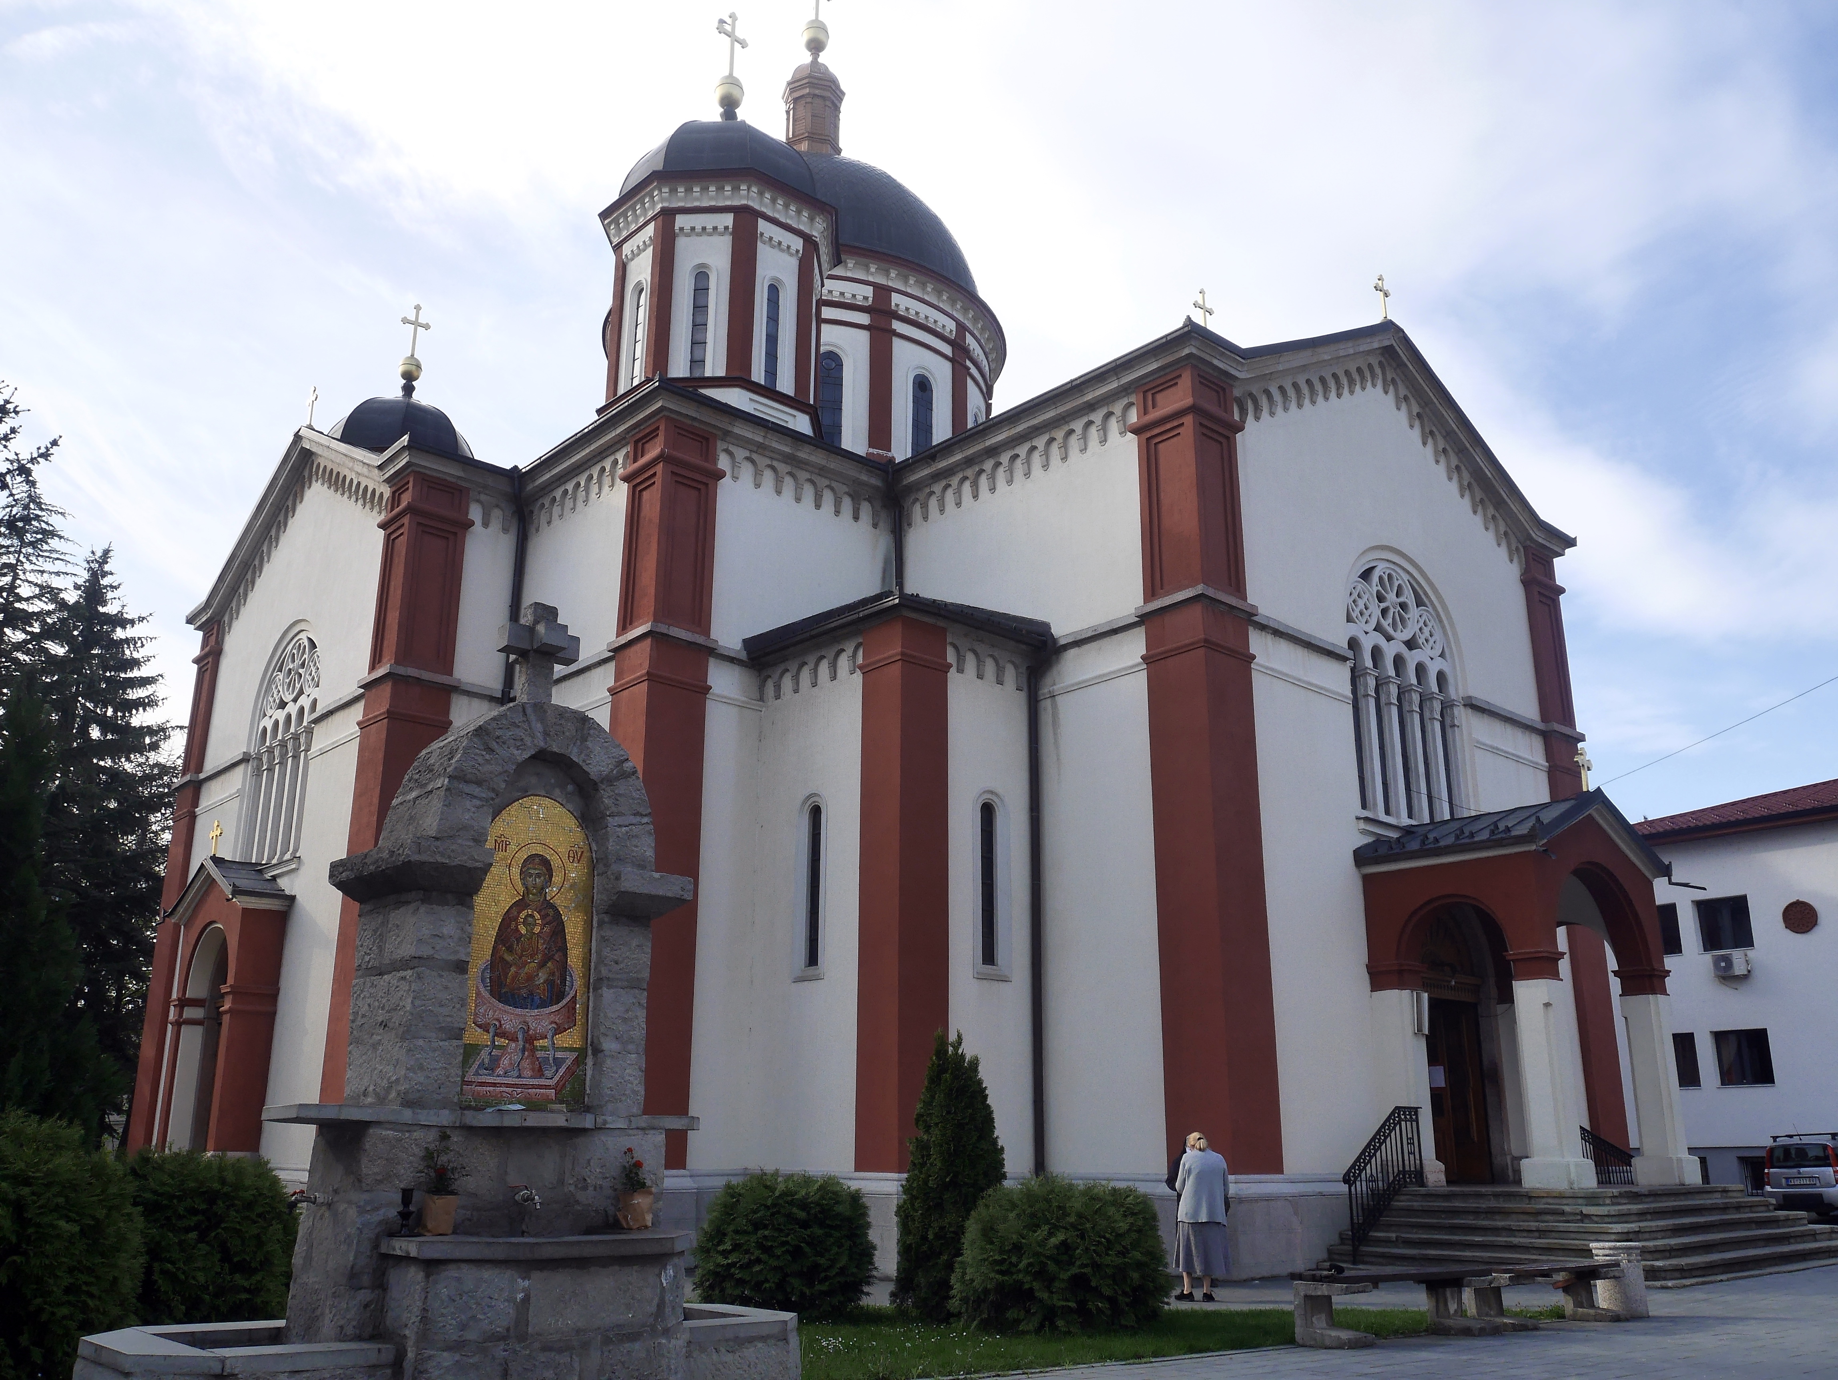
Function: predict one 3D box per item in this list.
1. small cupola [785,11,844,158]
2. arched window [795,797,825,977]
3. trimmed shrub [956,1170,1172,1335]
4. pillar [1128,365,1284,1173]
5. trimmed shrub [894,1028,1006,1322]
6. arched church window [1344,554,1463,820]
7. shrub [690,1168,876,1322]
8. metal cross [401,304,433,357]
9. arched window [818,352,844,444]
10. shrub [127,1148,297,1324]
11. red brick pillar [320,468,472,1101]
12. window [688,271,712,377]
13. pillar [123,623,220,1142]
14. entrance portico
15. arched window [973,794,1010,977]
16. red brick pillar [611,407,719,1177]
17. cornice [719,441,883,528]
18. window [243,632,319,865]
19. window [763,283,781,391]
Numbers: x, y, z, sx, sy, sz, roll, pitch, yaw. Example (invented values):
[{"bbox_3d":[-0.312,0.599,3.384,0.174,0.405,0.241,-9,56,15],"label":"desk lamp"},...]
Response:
[{"bbox_3d":[-2.649,-15.461,38.434,1.586,4.582,1.586,15,-22,-40],"label":"small cupola"},{"bbox_3d":[-1.288,2.339,17.810,0.220,2.200,0.600,15,-23,-39],"label":"arched window"},{"bbox_3d":[1.211,4.882,13.012,1.850,1.190,1.700,0,-17,0],"label":"trimmed shrub"},{"bbox_3d":[3.618,0.764,18.911,1.093,10.241,1.093,15,-22,-40],"label":"pillar"},{"bbox_3d":[0.304,4.537,14.086,1.120,2.541,1.120,0,-17,1],"label":"trimmed shrub"},{"bbox_3d":[7.373,0.098,22.757,3.300,4.200,0.400,15,-22,-40],"label":"arched church window"},{"bbox_3d":[-1.257,5.173,13.945,1.700,1.236,1.700,2,-17,-5],"label":"shrub"},{"bbox_3d":[-12.777,-9.123,37.755,0.770,1.460,0.090,15,-23,-39],"label":"metal cross"},{"bbox_3d":[-1.795,-6.127,31.681,0.650,2.350,0.220,4,-17,-12],"label":"arched window"},{"bbox_3d":[-5.860,4.599,12.538,1.550,1.350,1.500,0,-17,0],"label":"shrub"},{"bbox_3d":[-7.758,1.716,22.133,1.093,10.241,1.093,15,-22,-40],"label":"red brick pillar"},{"bbox_3d":[-3.438,-5.733,23.419,0.270,1.960,0.200,-1,-17,3],"label":"window"},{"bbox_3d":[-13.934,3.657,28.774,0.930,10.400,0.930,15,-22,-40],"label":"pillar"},{"bbox_3d":[8.448,4.095,20.534,4.150,5.220,2.650,15,-22,-40],"label":"entrance portico"},{"bbox_3d":[0.926,2.552,19.491,0.649,2.418,0.220,15,-22,-40],"label":"arched window"},{"bbox_3d":[-3.686,1.198,20.778,1.000,10.428,1.000,15,-23,-39],"label":"red brick pillar"},{"bbox_3d":[-1.755,-3.174,23.270,3.306,0.640,0.250,15,-23,-39],"label":"cornice"},{"bbox_3d":[-10.967,1.045,25.668,0.400,4.300,3.102,15,-22,-40],"label":"window"},{"bbox_3d":[-2.407,-5.693,24.408,0.290,2.080,0.160,15,-23,-39],"label":"window"}]

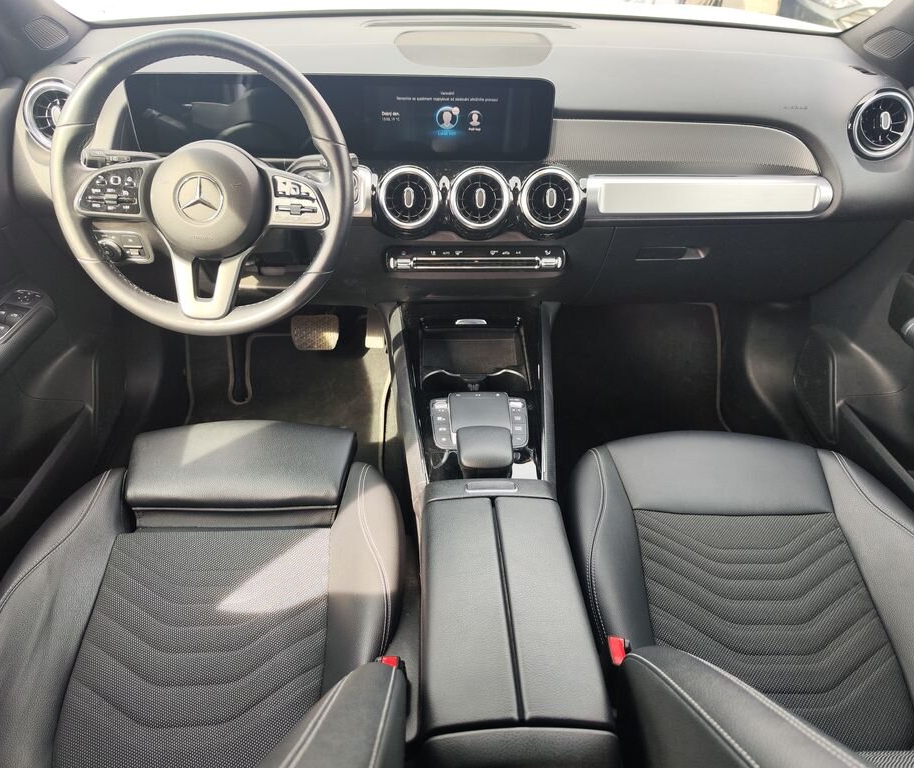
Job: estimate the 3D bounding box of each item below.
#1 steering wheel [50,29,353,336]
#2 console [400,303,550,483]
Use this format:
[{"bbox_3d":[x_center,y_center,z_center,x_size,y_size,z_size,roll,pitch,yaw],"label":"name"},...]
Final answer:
[{"bbox_3d":[-0.322,-0.253,0.885,0.375,0.372,0.100,-1,11,-3],"label":"steering wheel"},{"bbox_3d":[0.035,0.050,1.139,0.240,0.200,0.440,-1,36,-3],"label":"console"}]

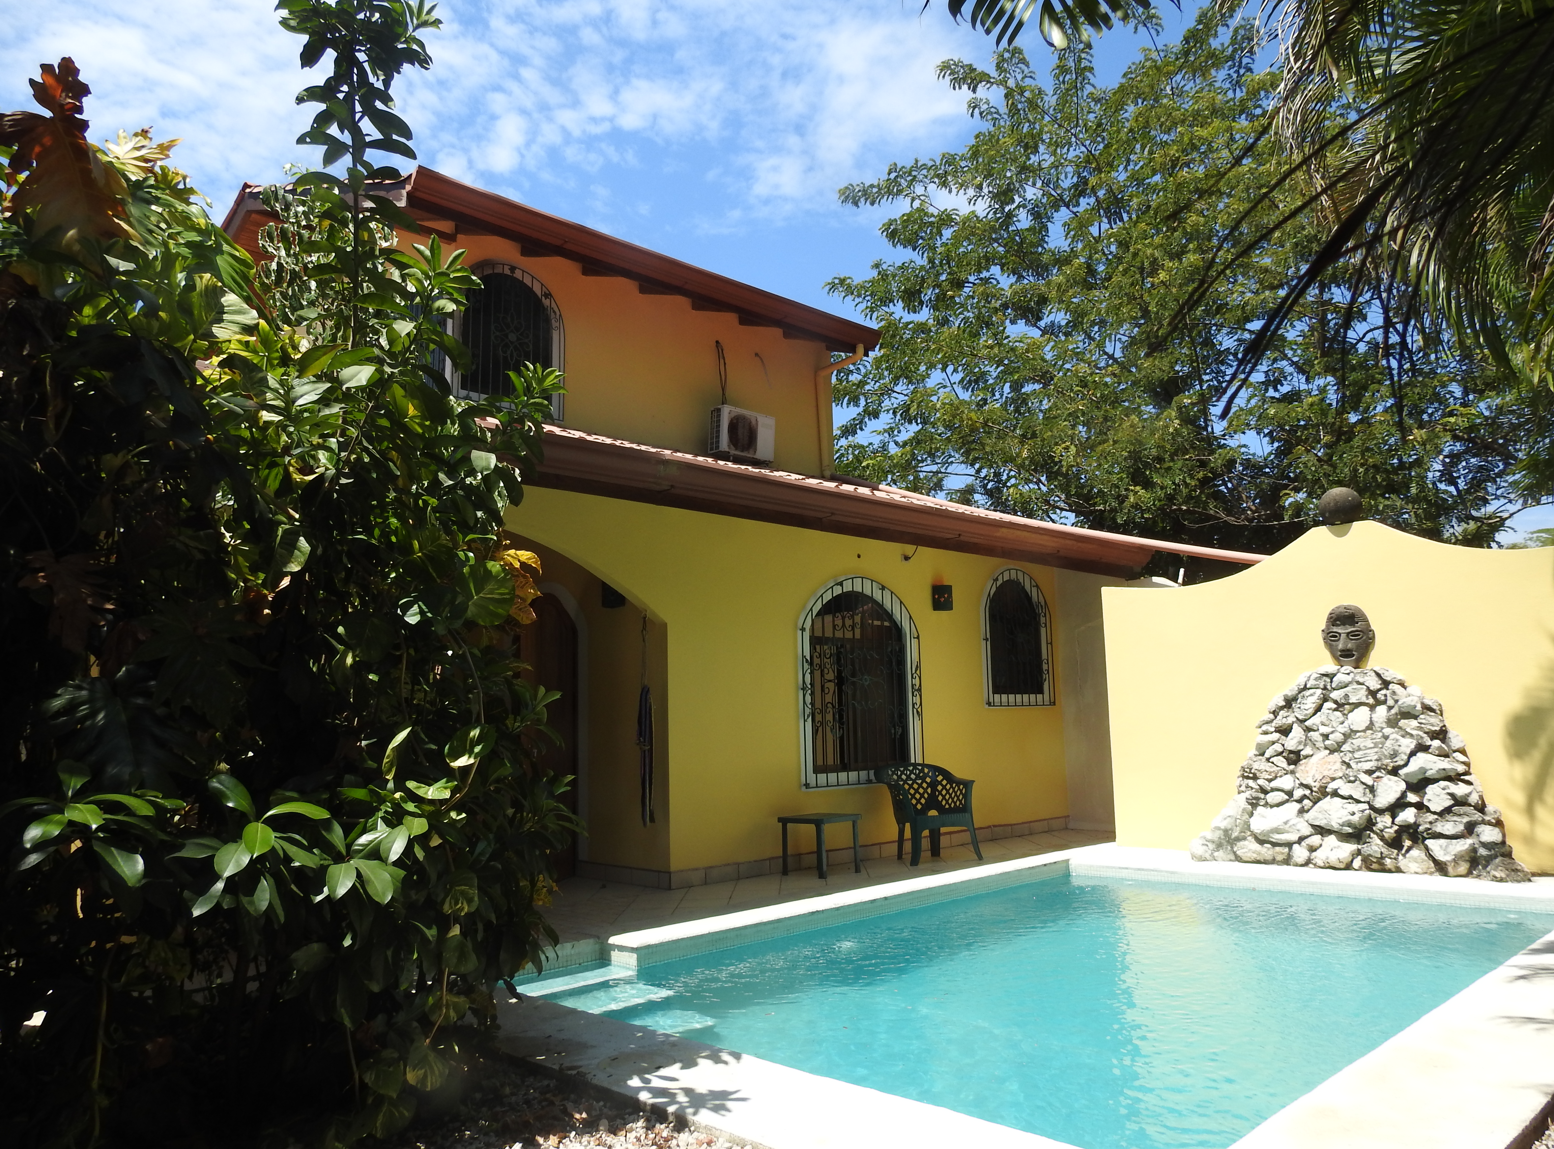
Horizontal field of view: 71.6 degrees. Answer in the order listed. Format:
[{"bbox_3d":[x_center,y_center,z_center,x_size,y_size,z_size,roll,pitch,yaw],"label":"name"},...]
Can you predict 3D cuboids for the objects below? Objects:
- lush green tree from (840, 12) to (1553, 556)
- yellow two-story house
[{"bbox_3d":[6.170,-2.878,16.568,10.800,12.600,9.800,-5,-9,21],"label":"lush green tree"},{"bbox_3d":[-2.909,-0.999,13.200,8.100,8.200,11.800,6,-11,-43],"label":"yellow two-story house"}]

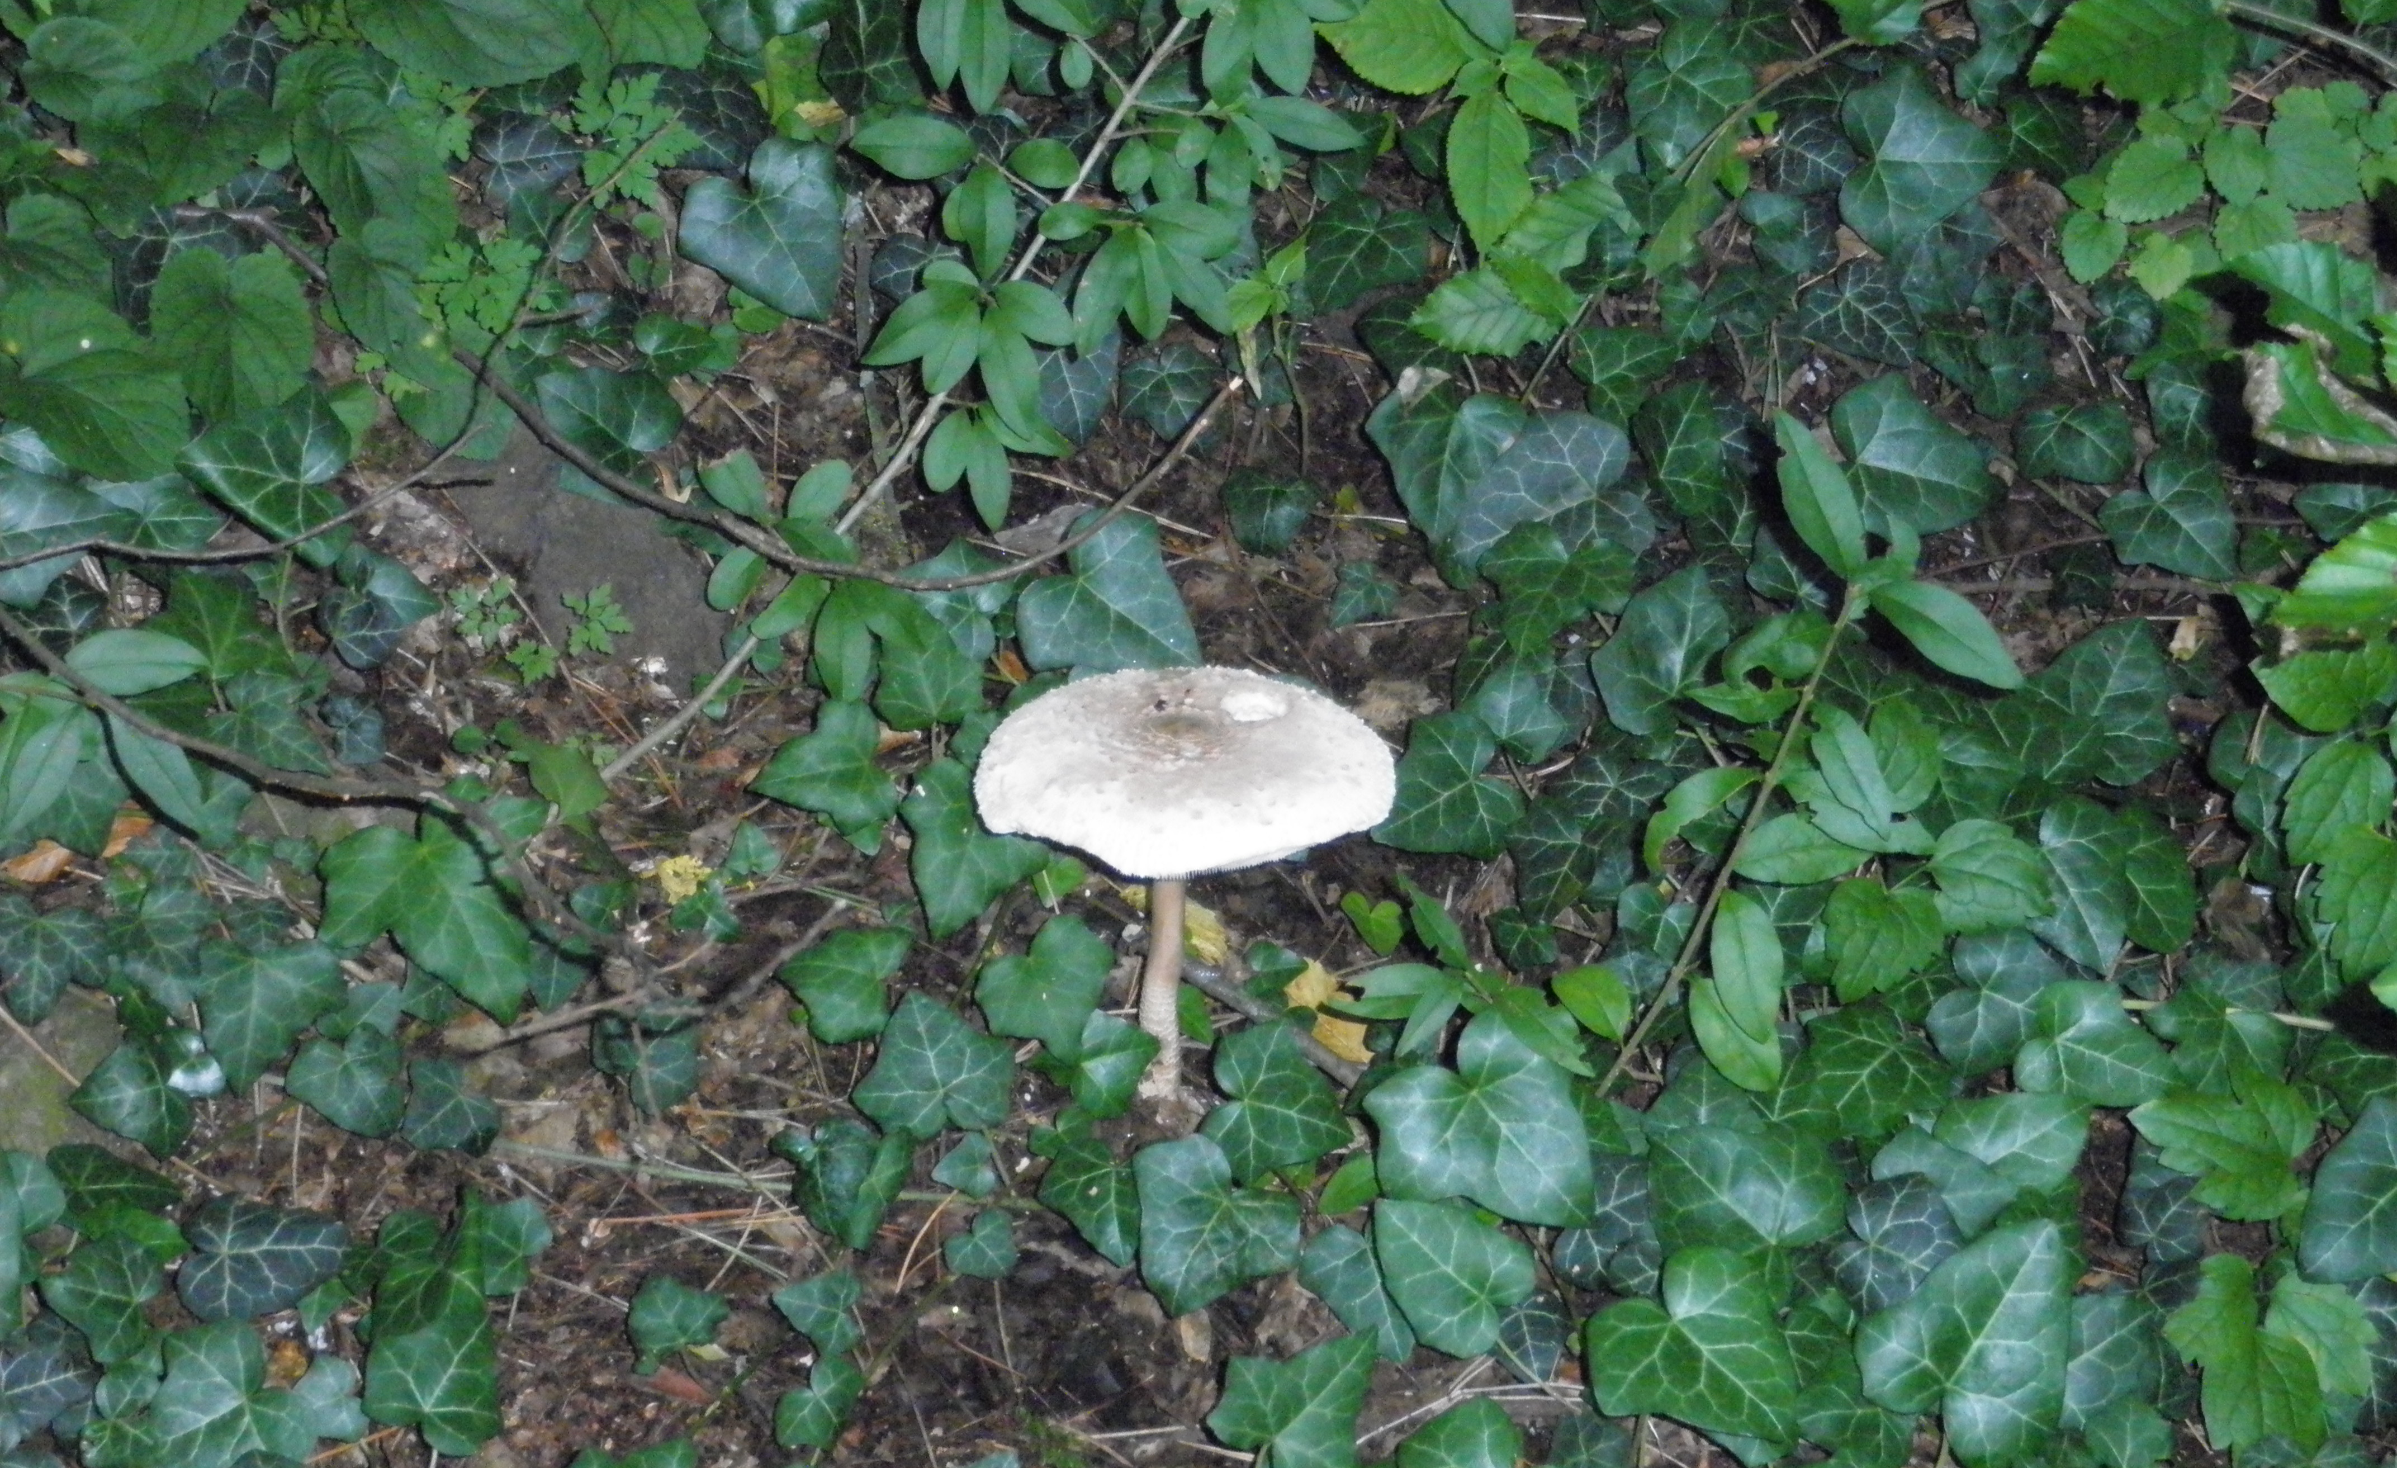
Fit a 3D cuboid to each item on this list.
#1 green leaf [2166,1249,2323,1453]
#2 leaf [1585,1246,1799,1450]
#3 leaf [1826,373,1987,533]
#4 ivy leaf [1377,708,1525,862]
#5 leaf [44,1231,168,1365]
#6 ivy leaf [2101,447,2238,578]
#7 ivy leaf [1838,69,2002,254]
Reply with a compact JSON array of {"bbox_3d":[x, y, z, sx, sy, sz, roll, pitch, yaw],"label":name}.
[{"bbox_3d":[0.303,0.180,1.710,0.044,0.018,0.066,1,55,1],"label":"green leaf"},{"bbox_3d":[0.157,0.198,1.814,0.076,0.015,0.077,-29,59,-27],"label":"leaf"},{"bbox_3d":[0.268,-0.103,2.218,0.065,0.015,0.079,18,54,10],"label":"leaf"},{"bbox_3d":[0.086,0.017,1.995,0.058,0.011,0.060,-28,64,-15],"label":"ivy leaf"},{"bbox_3d":[-0.327,0.167,1.751,0.037,0.010,0.044,8,58,5],"label":"leaf"},{"bbox_3d":[0.369,-0.081,2.199,0.070,0.015,0.064,-30,59,-20],"label":"ivy leaf"},{"bbox_3d":[0.270,-0.215,2.205,0.060,0.011,0.078,0,68,0],"label":"ivy leaf"}]

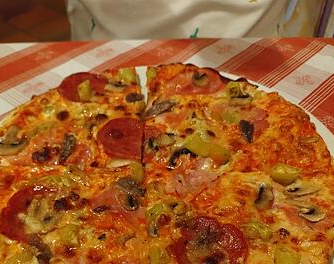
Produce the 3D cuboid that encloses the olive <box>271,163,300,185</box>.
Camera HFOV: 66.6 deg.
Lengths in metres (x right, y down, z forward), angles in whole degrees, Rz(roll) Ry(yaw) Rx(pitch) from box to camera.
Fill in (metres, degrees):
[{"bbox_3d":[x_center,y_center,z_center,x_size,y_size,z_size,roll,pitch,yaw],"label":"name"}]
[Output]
[{"bbox_3d":[0.088,0.032,0.191,0.022,0.011,0.016,-3,41,0],"label":"olive"}]

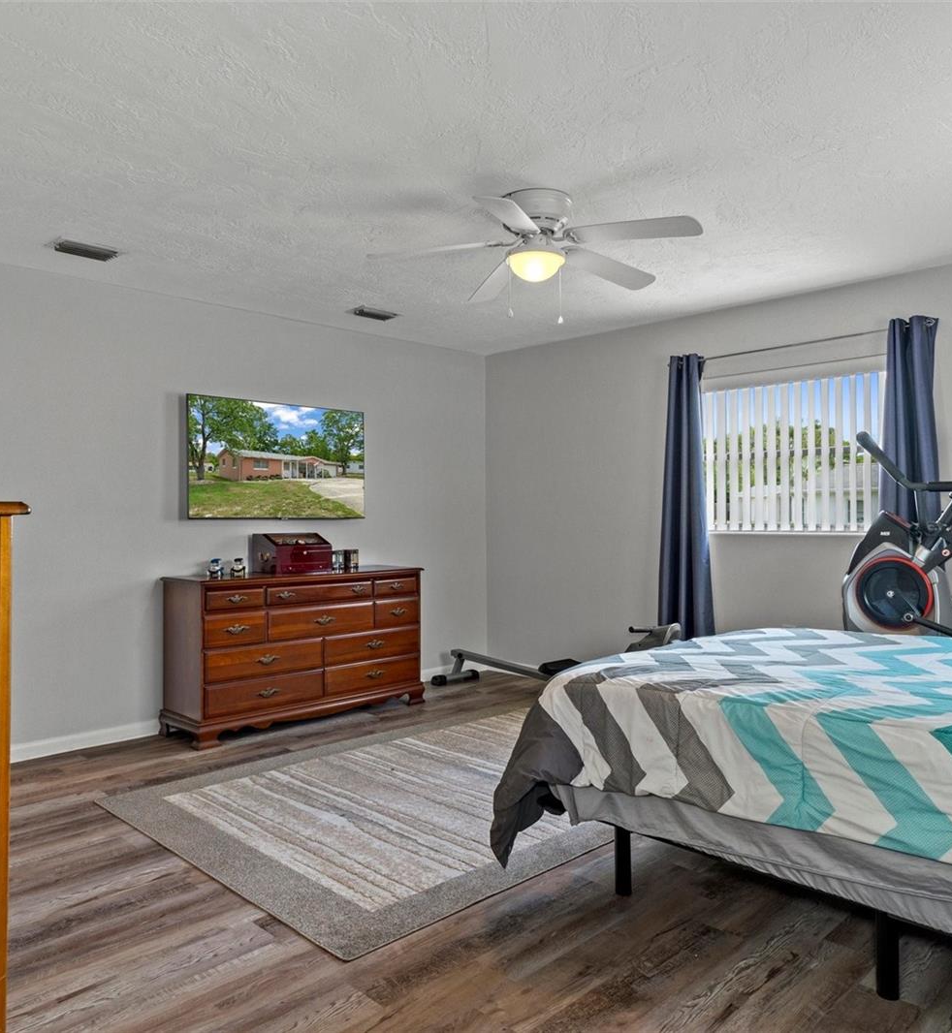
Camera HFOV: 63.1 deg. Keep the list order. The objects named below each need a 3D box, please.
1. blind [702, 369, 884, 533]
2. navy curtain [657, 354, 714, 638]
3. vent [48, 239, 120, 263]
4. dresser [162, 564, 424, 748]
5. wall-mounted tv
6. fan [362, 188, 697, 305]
[{"bbox_3d":[1.778,-0.328,4.327,0.081,0.838,1.121,0,1,-43],"label":"blind"},{"bbox_3d":[1.264,0.101,4.682,0.121,2.161,0.394,0,1,-43],"label":"navy curtain"},{"bbox_3d":[-1.810,-1.220,3.591,0.283,0.018,0.217,0,1,-43],"label":"vent"},{"bbox_3d":[-1.048,0.785,4.728,1.525,0.879,0.475,0,1,-43],"label":"dresser"},{"bbox_3d":[-1.197,-0.339,4.769,1.197,0.709,0.066,0,1,-43],"label":"wall-mounted tv"},{"bbox_3d":[0.226,-1.052,3.007,1.313,0.328,1.313,0,1,-43],"label":"fan"}]

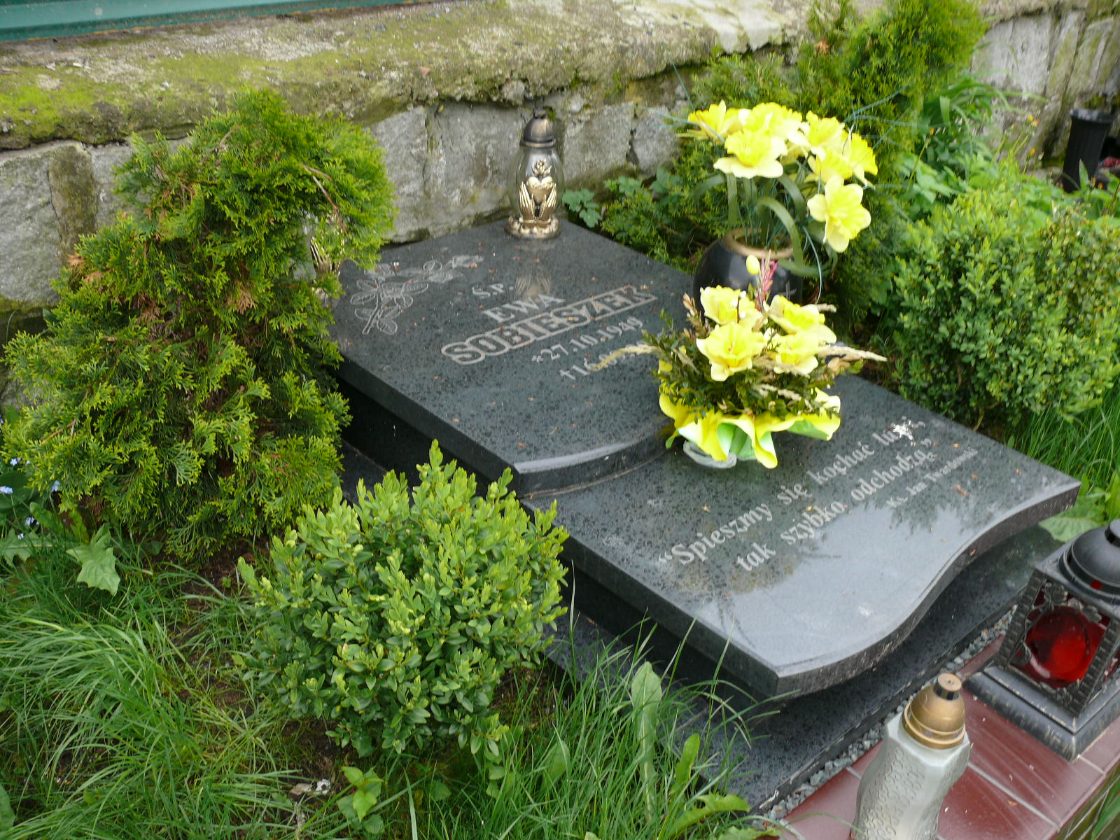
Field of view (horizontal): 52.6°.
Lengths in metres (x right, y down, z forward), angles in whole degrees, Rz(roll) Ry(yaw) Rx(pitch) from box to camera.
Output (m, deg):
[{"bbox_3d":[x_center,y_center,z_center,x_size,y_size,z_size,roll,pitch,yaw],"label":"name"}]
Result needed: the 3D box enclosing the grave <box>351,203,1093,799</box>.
[{"bbox_3d":[0.119,0.003,2.158,0.985,0.235,1.445,-22,40,-38],"label":"grave"}]

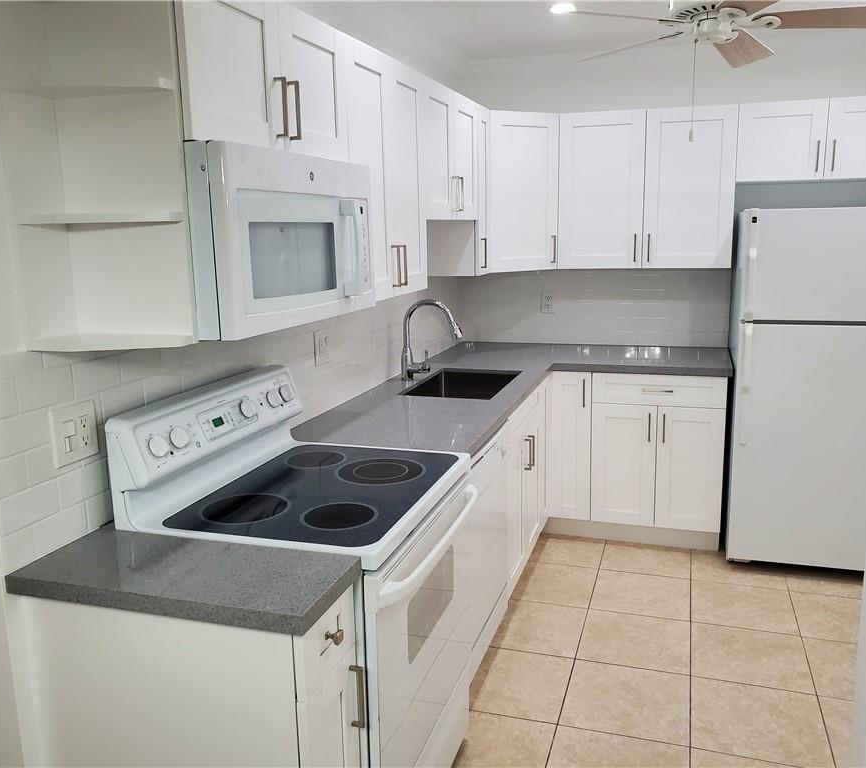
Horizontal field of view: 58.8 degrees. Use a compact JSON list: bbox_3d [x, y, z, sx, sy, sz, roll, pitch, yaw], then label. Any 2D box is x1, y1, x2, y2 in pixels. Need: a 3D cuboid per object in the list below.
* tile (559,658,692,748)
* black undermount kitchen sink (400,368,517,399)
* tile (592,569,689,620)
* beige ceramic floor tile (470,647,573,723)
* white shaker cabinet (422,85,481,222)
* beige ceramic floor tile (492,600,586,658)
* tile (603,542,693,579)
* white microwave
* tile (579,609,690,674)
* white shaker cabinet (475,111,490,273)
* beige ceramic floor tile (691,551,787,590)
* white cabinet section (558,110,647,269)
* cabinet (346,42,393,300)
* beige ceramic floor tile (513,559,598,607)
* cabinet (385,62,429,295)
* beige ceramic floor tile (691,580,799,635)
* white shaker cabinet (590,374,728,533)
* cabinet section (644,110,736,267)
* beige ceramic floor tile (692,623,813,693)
[{"bbox_3d":[0.661,1.076,2.613,0.405,0.010,0.402,2,12,18],"label":"tile"},{"bbox_3d":[0.140,0.101,3.339,0.390,0.220,0.615,2,12,18],"label":"black undermount kitchen sink"},{"bbox_3d":[0.914,0.920,3.360,0.402,0.010,0.400,2,12,18],"label":"tile"},{"bbox_3d":[0.283,1.060,2.736,0.389,0.010,0.401,2,12,18],"label":"beige ceramic floor tile"},{"bbox_3d":[-0.072,-0.934,3.207,0.334,0.502,0.750,2,12,18],"label":"white shaker cabinet"},{"bbox_3d":[0.410,0.983,3.111,0.389,0.010,0.399,2,12,18],"label":"beige ceramic floor tile"},{"bbox_3d":[1.038,0.843,3.727,0.405,0.010,0.402,2,12,18],"label":"tile"},{"bbox_3d":[-0.462,-0.354,1.909,0.420,0.395,0.755,2,12,18],"label":"white microwave"},{"bbox_3d":[0.787,0.998,2.984,0.405,0.010,0.402,2,12,18],"label":"tile"},{"bbox_3d":[0.074,-0.893,3.615,0.327,0.758,0.253,2,12,18],"label":"white shaker cabinet"},{"bbox_3d":[1.425,0.859,3.599,0.405,0.010,0.402,2,12,18],"label":"beige ceramic floor tile"},{"bbox_3d":[0.887,-0.984,3.979,0.419,0.756,0.338,2,11,18],"label":"white cabinet section"},{"bbox_3d":[-0.344,-0.641,2.420,0.334,0.754,0.333,2,12,18],"label":"cabinet"},{"bbox_3d":[0.536,0.905,3.485,0.389,0.010,0.400,2,12,18],"label":"beige ceramic floor tile"},{"bbox_3d":[-0.239,-0.706,2.729,0.334,0.754,0.332,2,12,18],"label":"cabinet"},{"bbox_3d":[1.299,0.937,3.228,0.405,0.010,0.402,2,12,18],"label":"beige ceramic floor tile"},{"bbox_3d":[1.174,0.269,3.998,0.613,0.758,0.629,2,12,18],"label":"white shaker cabinet"},{"bbox_3d":[1.282,-0.967,3.849,0.415,0.756,0.338,2,11,18],"label":"cabinet section"},{"bbox_3d":[1.172,1.014,2.859,0.403,0.010,0.399,2,12,18],"label":"beige ceramic floor tile"}]

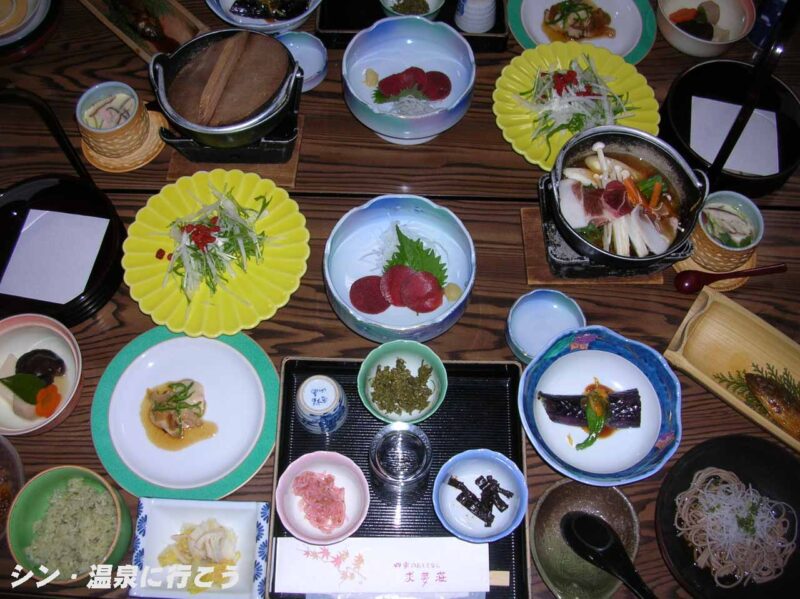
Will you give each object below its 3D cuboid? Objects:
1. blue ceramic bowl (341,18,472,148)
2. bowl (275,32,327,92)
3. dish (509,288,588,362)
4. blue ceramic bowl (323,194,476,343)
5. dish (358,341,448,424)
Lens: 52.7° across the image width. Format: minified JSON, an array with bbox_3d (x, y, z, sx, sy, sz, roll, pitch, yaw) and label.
[{"bbox_3d":[0.011,-0.278,1.049,0.168,0.075,0.168,1,64,-1],"label":"blue ceramic bowl"},{"bbox_3d":[-0.140,-0.316,1.086,0.088,0.030,0.088,1,64,-1],"label":"bowl"},{"bbox_3d":[0.167,0.033,0.928,0.088,0.030,0.088,3,64,0],"label":"dish"},{"bbox_3d":[-0.001,-0.028,0.929,0.168,0.075,0.168,1,64,-1],"label":"blue ceramic bowl"},{"bbox_3d":[0.003,0.096,0.877,0.094,0.042,0.094,1,64,-1],"label":"dish"}]

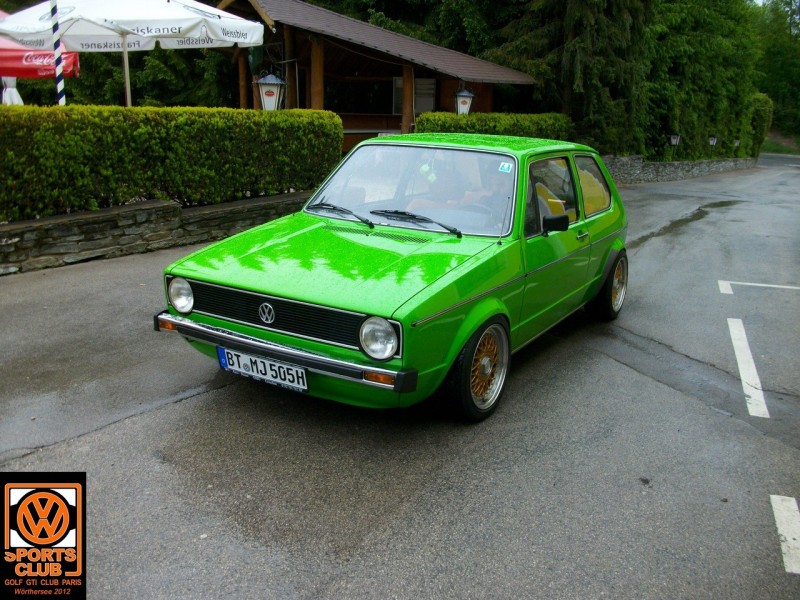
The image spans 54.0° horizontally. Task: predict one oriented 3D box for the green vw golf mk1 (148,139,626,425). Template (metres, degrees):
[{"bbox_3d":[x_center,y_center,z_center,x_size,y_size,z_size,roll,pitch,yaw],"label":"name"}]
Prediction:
[{"bbox_3d":[0.298,-0.386,5.029,1.650,1.340,3.700,10,16,29],"label":"green vw golf mk1"}]

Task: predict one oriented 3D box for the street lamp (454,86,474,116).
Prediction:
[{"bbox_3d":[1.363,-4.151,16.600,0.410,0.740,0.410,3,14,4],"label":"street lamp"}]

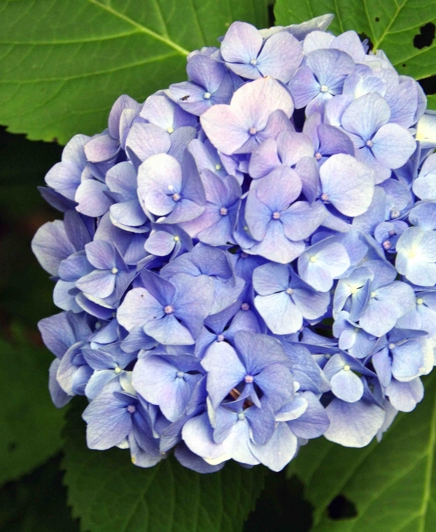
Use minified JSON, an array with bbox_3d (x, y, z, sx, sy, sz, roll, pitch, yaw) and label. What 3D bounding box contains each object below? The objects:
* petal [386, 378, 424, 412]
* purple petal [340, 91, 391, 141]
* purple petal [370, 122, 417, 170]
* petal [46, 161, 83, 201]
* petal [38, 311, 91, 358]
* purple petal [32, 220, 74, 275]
[{"bbox_3d":[0.071,0.049,0.886,0.015,0.017,0.006,-11,27,-14],"label":"petal"},{"bbox_3d":[0.050,-0.051,0.789,0.017,0.006,0.017,0,73,-6],"label":"purple petal"},{"bbox_3d":[0.059,-0.041,0.789,0.016,0.006,0.016,0,84,-18],"label":"purple petal"},{"bbox_3d":[-0.058,-0.033,0.887,0.016,0.005,0.016,1,79,24],"label":"petal"},{"bbox_3d":[-0.054,0.024,0.815,0.021,0.017,0.006,0,6,30],"label":"petal"},{"bbox_3d":[-0.064,-0.007,0.918,0.020,0.021,0.005,0,0,30],"label":"purple petal"}]

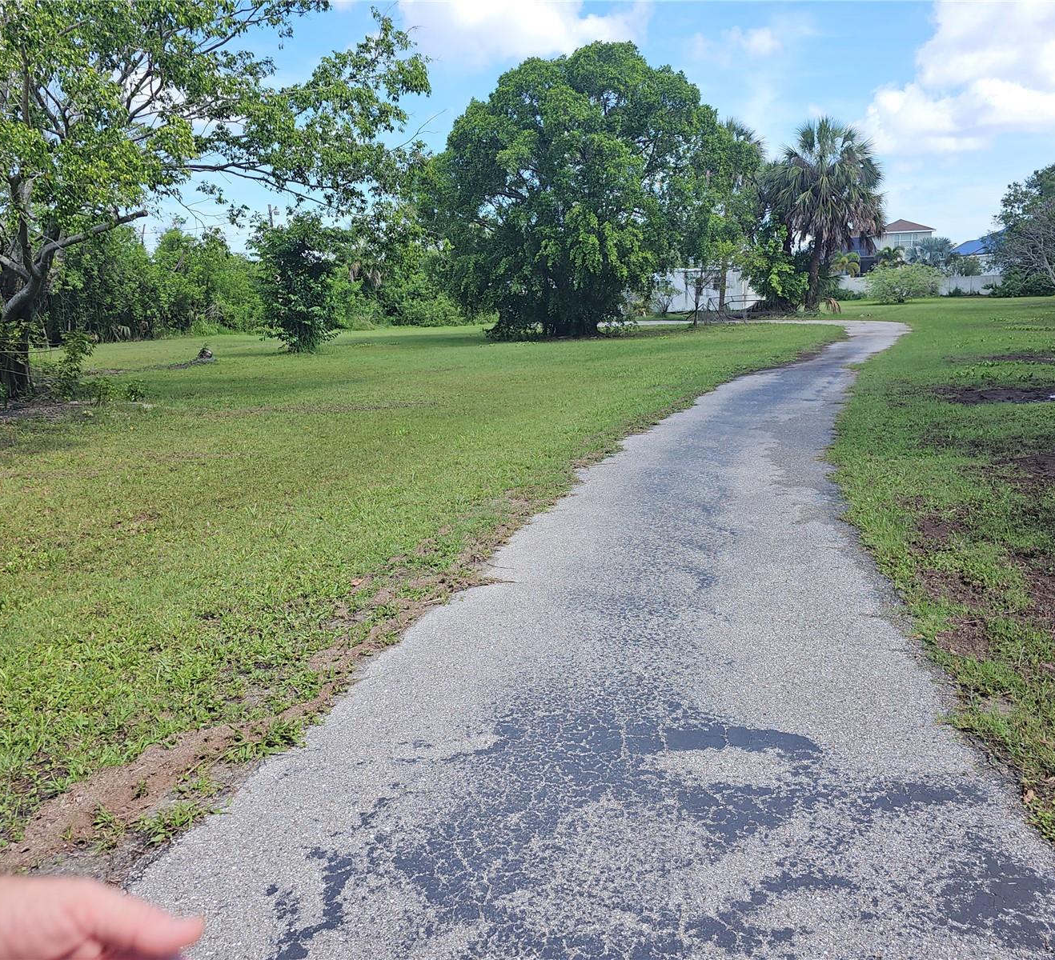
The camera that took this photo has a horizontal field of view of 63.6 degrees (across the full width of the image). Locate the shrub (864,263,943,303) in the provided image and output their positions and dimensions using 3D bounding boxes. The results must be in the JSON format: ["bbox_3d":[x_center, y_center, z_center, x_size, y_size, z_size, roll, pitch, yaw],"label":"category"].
[{"bbox_3d":[26.302,-13.686,59.186,5.055,2.680,4.802,6,14,23],"label":"shrub"}]

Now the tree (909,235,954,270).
[{"bbox_3d":[38.283,-20.116,80.077,3.931,5.611,3.931,6,15,24],"label":"tree"}]

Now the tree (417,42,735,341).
[{"bbox_3d":[1.585,-8.171,24.277,9.167,7.965,8.709,1,13,3],"label":"tree"}]

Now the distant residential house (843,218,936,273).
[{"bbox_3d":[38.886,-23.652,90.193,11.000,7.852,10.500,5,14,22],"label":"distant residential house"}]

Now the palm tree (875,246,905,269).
[{"bbox_3d":[34.570,-19.809,80.704,2.666,4.725,2.666,5,14,22],"label":"palm tree"}]

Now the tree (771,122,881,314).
[{"bbox_3d":[15.254,-13.111,42.338,5.166,9.292,5.166,5,14,19],"label":"tree"}]

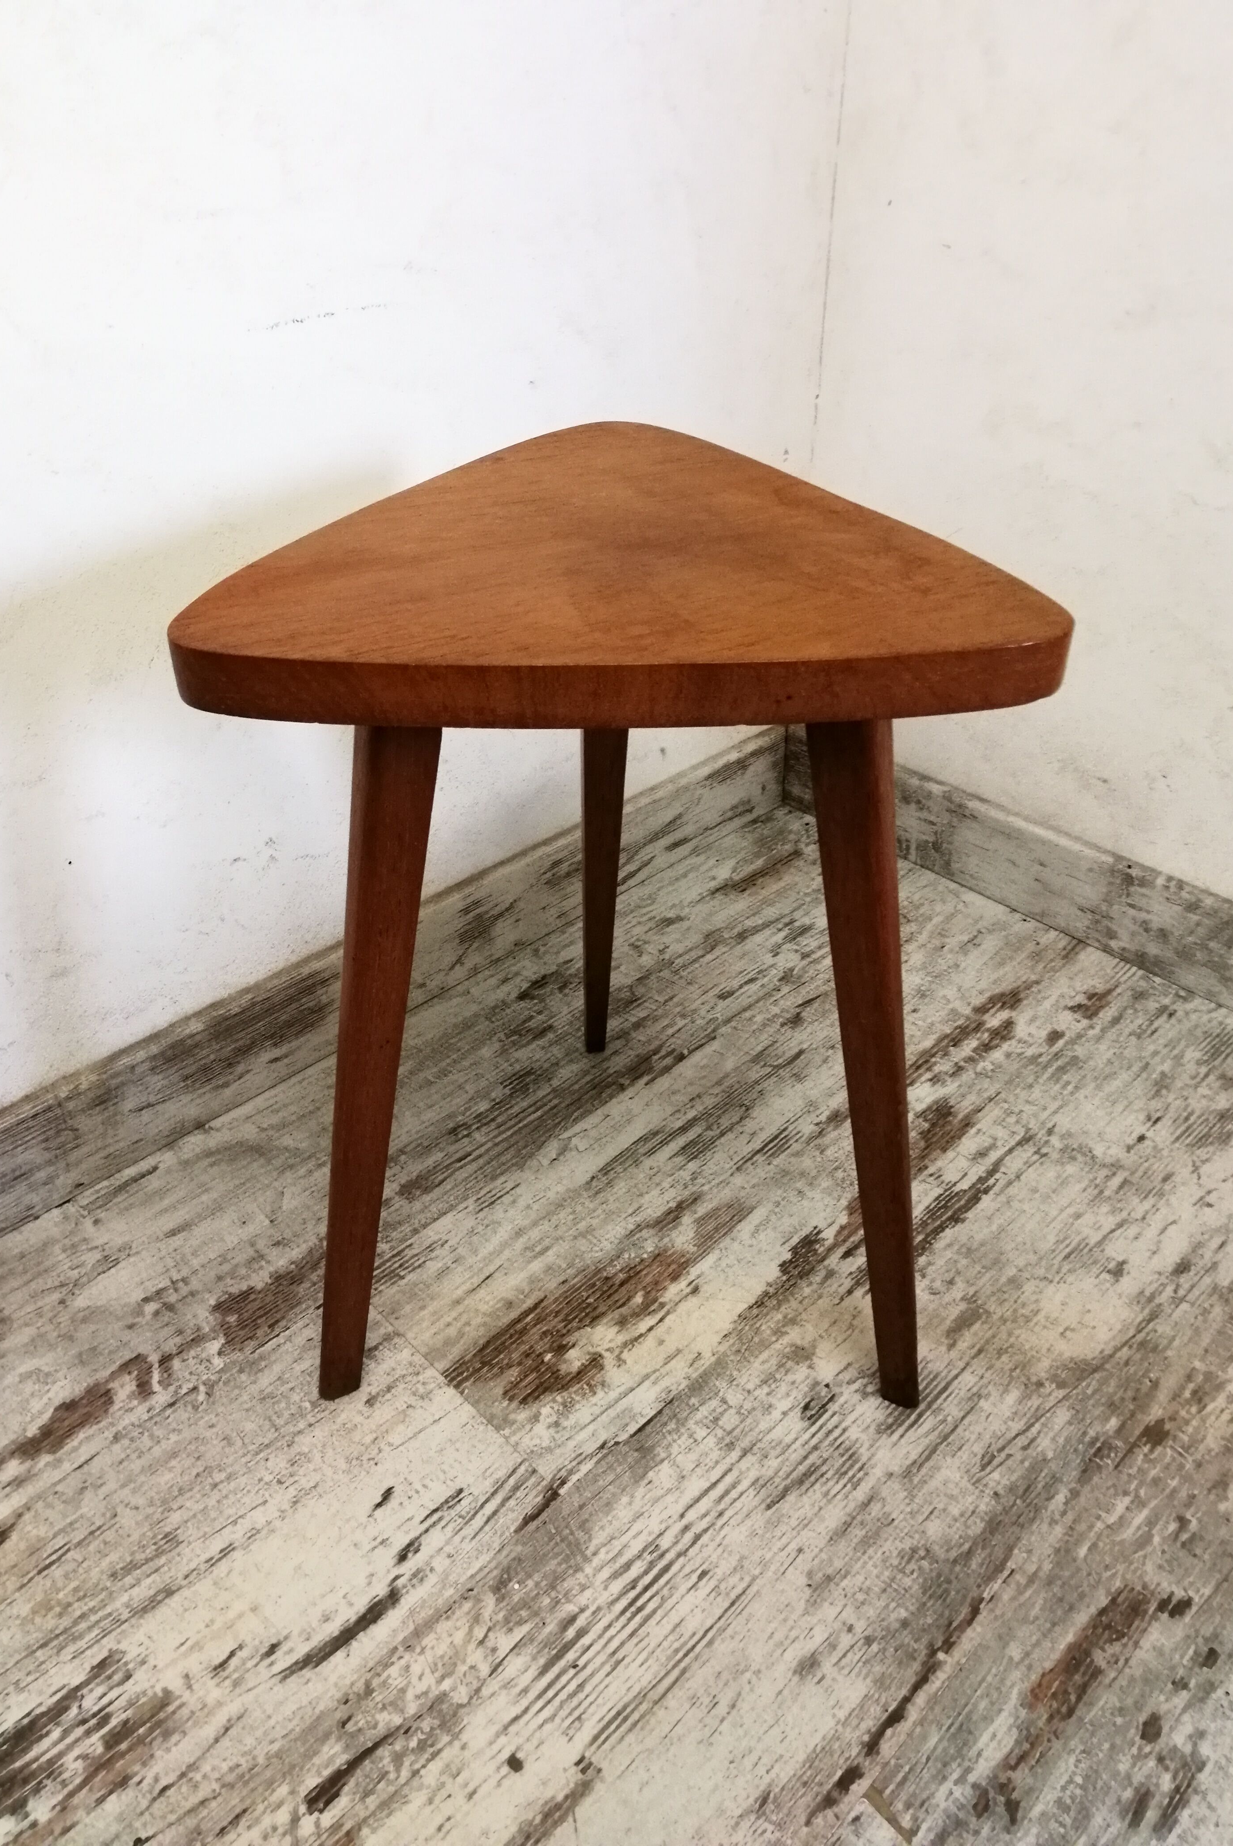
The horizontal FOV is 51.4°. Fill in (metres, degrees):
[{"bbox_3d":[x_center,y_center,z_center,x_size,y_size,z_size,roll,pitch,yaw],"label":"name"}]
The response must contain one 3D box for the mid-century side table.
[{"bbox_3d":[0.001,-0.002,0.746,0.356,0.481,0.357,0,36,0],"label":"mid-century side table"}]

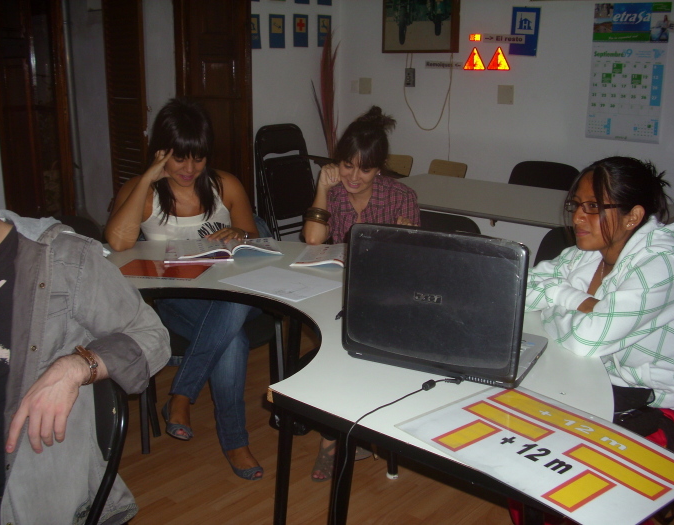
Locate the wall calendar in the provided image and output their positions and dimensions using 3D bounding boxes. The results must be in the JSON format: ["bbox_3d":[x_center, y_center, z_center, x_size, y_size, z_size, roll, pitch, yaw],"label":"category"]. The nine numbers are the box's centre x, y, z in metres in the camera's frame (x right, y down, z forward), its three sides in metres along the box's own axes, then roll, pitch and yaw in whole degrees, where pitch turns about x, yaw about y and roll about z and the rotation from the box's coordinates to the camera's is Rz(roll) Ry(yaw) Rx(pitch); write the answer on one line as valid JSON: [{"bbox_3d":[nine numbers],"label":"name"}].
[{"bbox_3d":[1.472,-0.959,3.784,0.385,0.675,0.010,14,19,41],"label":"wall calendar"}]

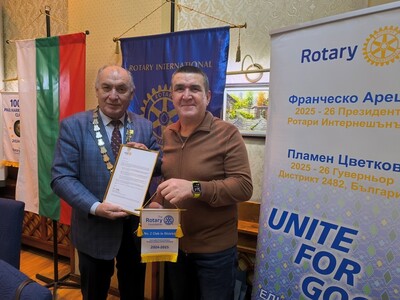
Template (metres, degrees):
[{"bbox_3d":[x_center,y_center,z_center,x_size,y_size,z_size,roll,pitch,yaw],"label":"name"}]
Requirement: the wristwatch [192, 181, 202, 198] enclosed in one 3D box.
[{"bbox_3d":[-0.011,0.167,1.130,0.040,0.070,0.056,-1,-22,-16],"label":"wristwatch"}]

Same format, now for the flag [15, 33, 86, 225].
[{"bbox_3d":[-1.260,-0.155,2.210,0.900,1.500,0.100,6,8,27],"label":"flag"}]

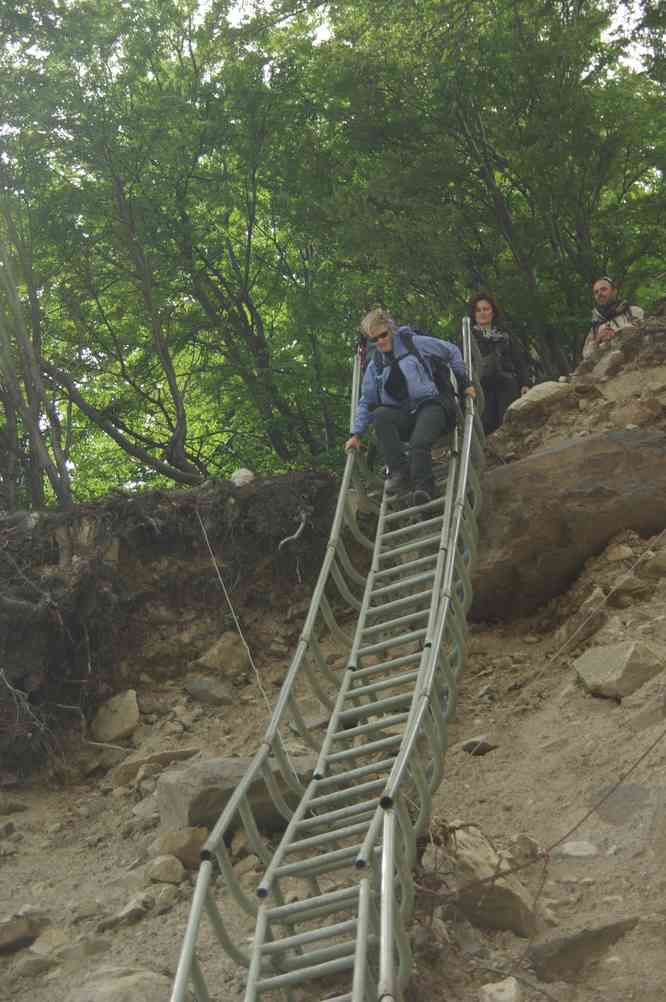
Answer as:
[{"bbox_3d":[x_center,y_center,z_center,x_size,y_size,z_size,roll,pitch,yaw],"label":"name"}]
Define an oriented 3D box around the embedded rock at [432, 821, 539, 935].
[{"bbox_3d":[0.626,1.590,11.300,0.450,0.420,0.380,0,-18,0],"label":"embedded rock"}]

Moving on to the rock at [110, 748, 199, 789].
[{"bbox_3d":[-0.854,1.279,12.900,0.410,0.170,0.260,0,-18,0],"label":"rock"}]

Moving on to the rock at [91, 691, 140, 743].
[{"bbox_3d":[-1.097,1.087,13.600,0.250,0.250,0.200,0,-18,0],"label":"rock"}]

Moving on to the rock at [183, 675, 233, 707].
[{"bbox_3d":[-0.646,0.996,14.100,0.260,0.150,0.220,0,-18,0],"label":"rock"}]

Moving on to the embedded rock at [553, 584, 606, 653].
[{"bbox_3d":[1.321,0.622,14.400,0.280,0.310,0.270,0,-18,0],"label":"embedded rock"}]

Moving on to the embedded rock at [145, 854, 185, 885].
[{"bbox_3d":[-0.718,1.571,11.500,0.170,0.120,0.150,0,-18,0],"label":"embedded rock"}]

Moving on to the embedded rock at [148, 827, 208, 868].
[{"bbox_3d":[-0.670,1.503,11.700,0.270,0.180,0.220,0,-18,0],"label":"embedded rock"}]

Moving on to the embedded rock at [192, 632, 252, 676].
[{"bbox_3d":[-0.601,0.820,14.400,0.310,0.220,0.250,0,-18,0],"label":"embedded rock"}]

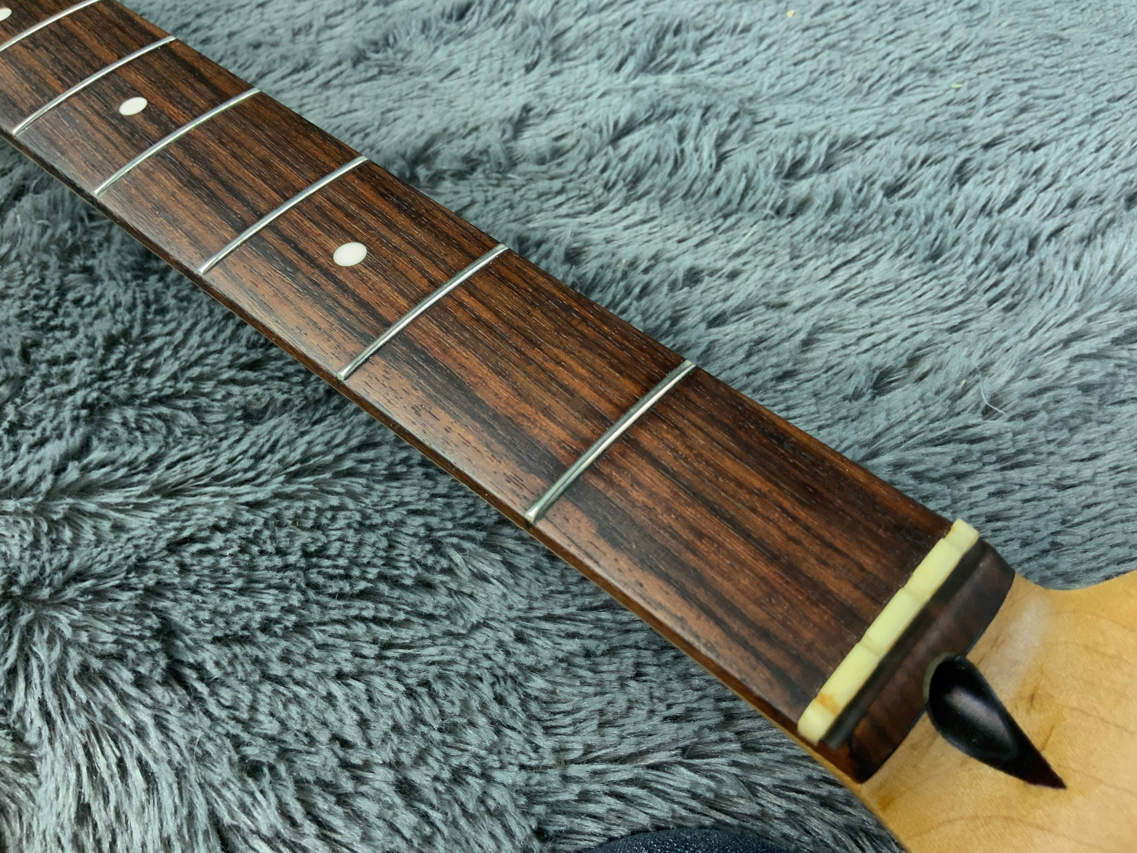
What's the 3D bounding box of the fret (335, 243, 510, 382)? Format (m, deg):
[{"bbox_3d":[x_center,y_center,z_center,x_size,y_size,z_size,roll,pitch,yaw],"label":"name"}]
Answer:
[{"bbox_3d":[-0.026,-0.022,0.173,0.002,0.002,0.041,35,66,28],"label":"fret"}]

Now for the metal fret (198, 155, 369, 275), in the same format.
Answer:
[{"bbox_3d":[-0.058,-0.044,0.193,0.002,0.002,0.043,35,66,28],"label":"metal fret"}]

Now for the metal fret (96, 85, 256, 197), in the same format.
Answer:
[{"bbox_3d":[-0.087,-0.065,0.212,0.002,0.002,0.044,35,66,28],"label":"metal fret"}]

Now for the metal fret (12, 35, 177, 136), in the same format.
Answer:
[{"bbox_3d":[-0.114,-0.084,0.230,0.002,0.002,0.045,35,66,28],"label":"metal fret"}]

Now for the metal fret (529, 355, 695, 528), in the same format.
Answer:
[{"bbox_3d":[0.007,0.001,0.151,0.002,0.002,0.039,35,66,28],"label":"metal fret"}]

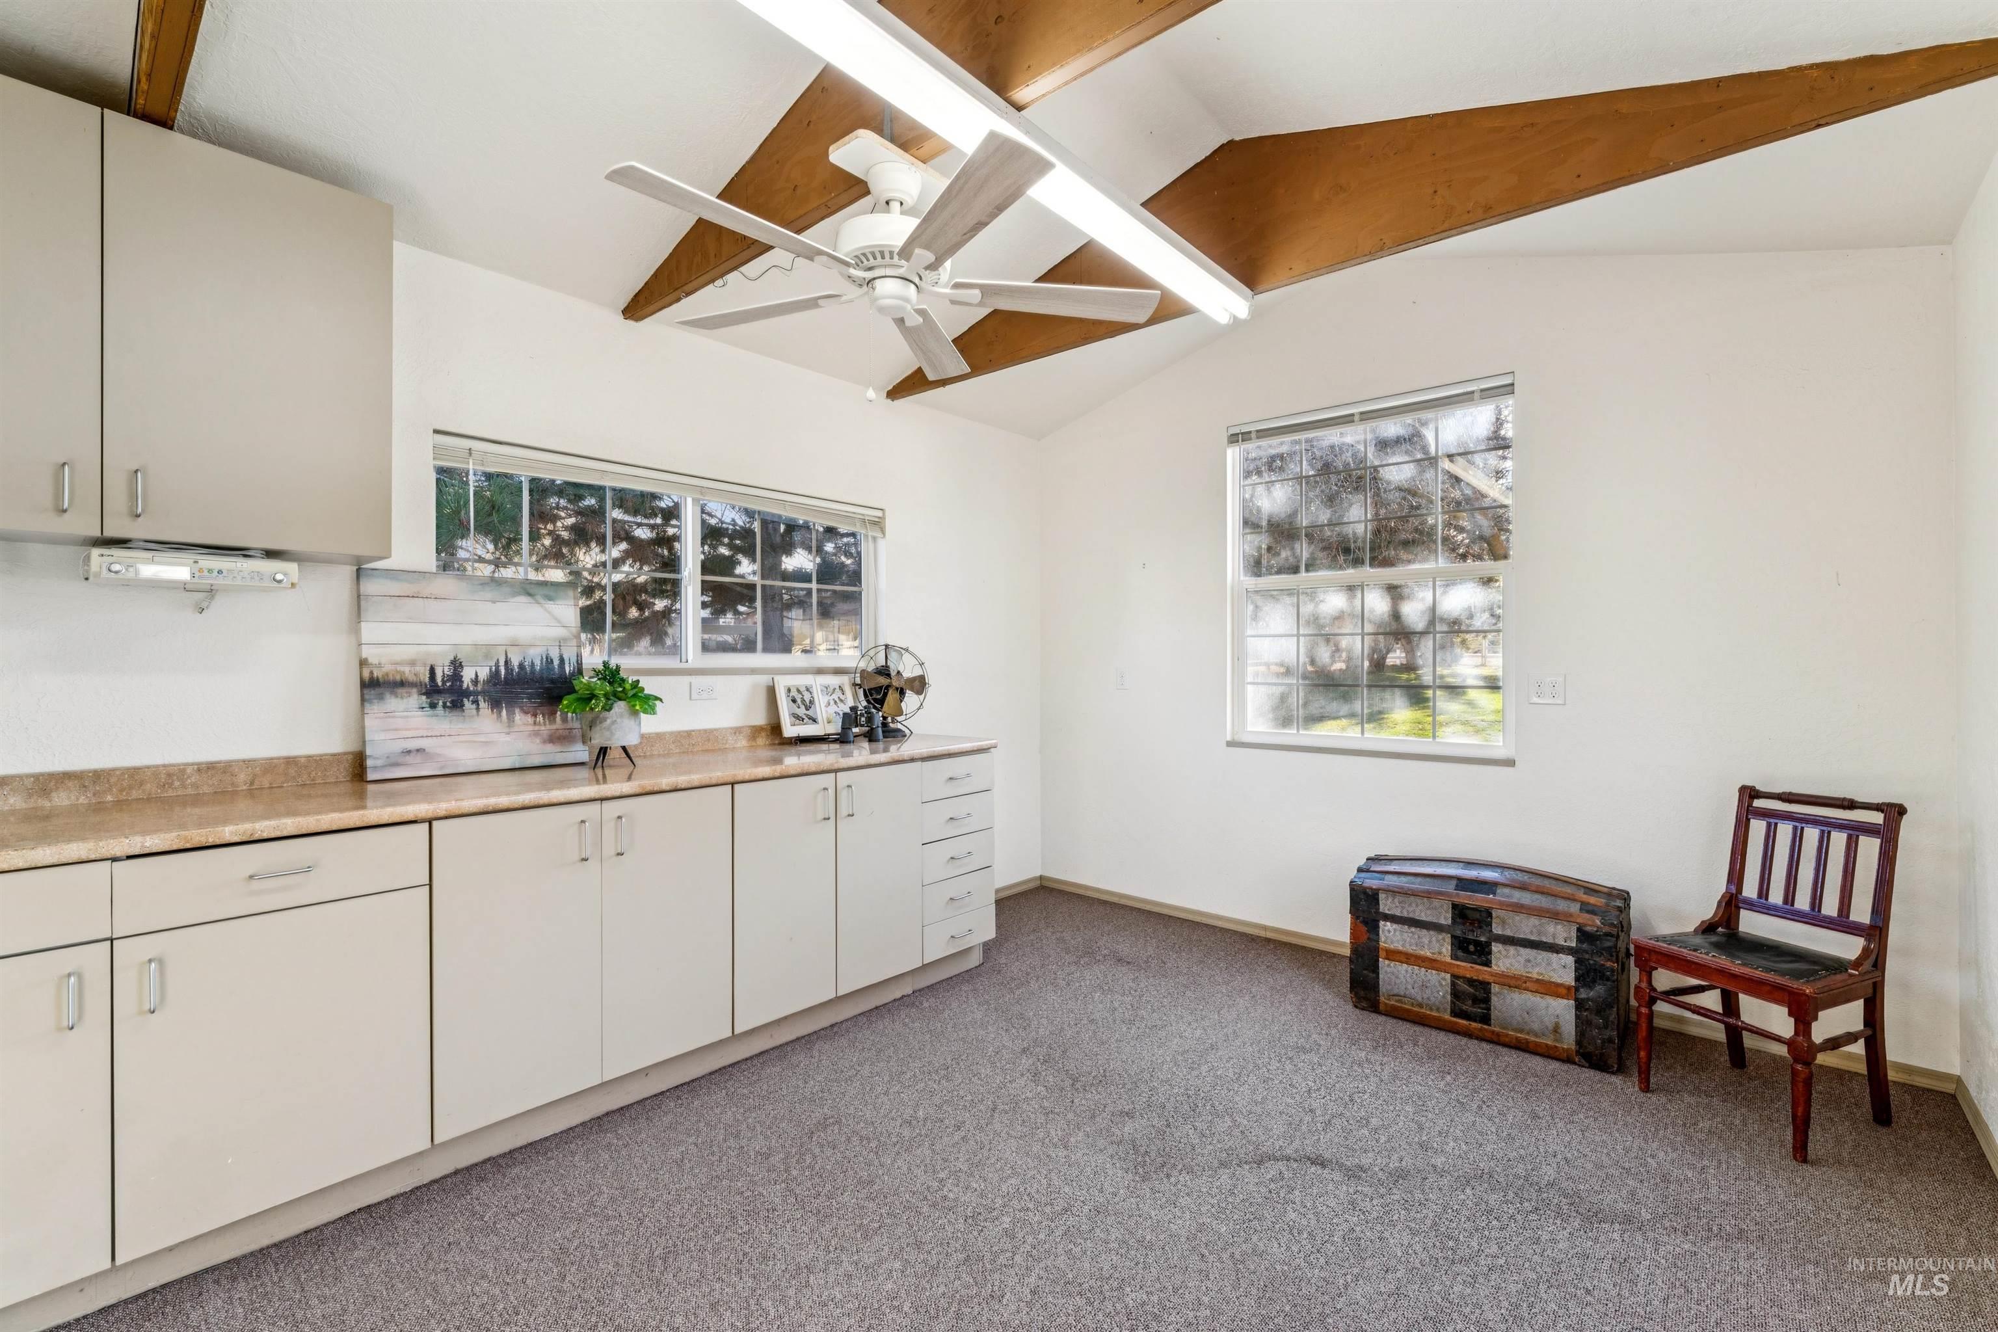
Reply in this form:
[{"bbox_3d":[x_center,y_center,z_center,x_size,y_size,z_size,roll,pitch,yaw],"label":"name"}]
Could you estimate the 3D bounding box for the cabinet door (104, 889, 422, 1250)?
[{"bbox_3d":[-1.477,0.807,1.732,0.030,0.602,0.500,0,0,41],"label":"cabinet door"}]

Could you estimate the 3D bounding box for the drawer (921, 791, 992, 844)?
[{"bbox_3d":[-0.309,0.585,3.366,0.423,0.152,0.399,0,0,41],"label":"drawer"}]

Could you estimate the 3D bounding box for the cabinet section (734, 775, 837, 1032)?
[{"bbox_3d":[-0.890,0.744,2.870,0.570,0.762,0.384,0,0,42],"label":"cabinet section"}]

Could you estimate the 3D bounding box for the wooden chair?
[{"bbox_3d":[2.126,0.793,2.290,0.479,0.857,0.413,0,0,-20],"label":"wooden chair"}]

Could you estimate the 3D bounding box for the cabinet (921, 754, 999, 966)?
[{"bbox_3d":[-0.389,0.789,3.439,0.640,0.879,0.400,0,0,41],"label":"cabinet"}]

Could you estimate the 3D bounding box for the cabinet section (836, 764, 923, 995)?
[{"bbox_3d":[-0.627,0.742,3.164,0.570,0.762,0.398,0,0,42],"label":"cabinet section"}]

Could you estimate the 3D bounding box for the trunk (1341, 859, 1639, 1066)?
[{"bbox_3d":[1.691,0.955,2.897,0.782,0.534,0.418,0,0,41],"label":"trunk"}]

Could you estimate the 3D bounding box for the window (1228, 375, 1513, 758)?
[{"bbox_3d":[1.527,-0.378,3.533,1.157,1.454,0.101,0,0,41],"label":"window"}]

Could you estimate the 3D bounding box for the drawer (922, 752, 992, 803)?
[{"bbox_3d":[-0.310,0.430,3.366,0.423,0.155,0.399,0,0,41],"label":"drawer"}]

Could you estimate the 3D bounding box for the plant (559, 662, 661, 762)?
[{"bbox_3d":[-1.196,0.149,2.561,0.262,0.323,0.292,0,0,41],"label":"plant"}]

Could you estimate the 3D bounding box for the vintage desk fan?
[{"bbox_3d":[-0.471,0.108,3.589,0.312,0.403,0.252,0,0,-33],"label":"vintage desk fan"}]

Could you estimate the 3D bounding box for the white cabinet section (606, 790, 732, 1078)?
[{"bbox_3d":[-1.149,0.745,2.580,0.570,0.762,0.387,0,0,42],"label":"white cabinet section"}]

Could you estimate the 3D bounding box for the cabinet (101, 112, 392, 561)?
[{"bbox_3d":[-1.834,-0.721,2.038,0.325,0.900,0.502,0,0,41],"label":"cabinet"}]

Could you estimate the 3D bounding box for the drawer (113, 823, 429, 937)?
[{"bbox_3d":[-1.630,0.434,1.865,0.423,0.143,0.500,0,0,41],"label":"drawer"}]

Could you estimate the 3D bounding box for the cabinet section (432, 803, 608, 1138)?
[{"bbox_3d":[-1.410,0.747,2.288,0.570,0.762,0.391,0,0,42],"label":"cabinet section"}]

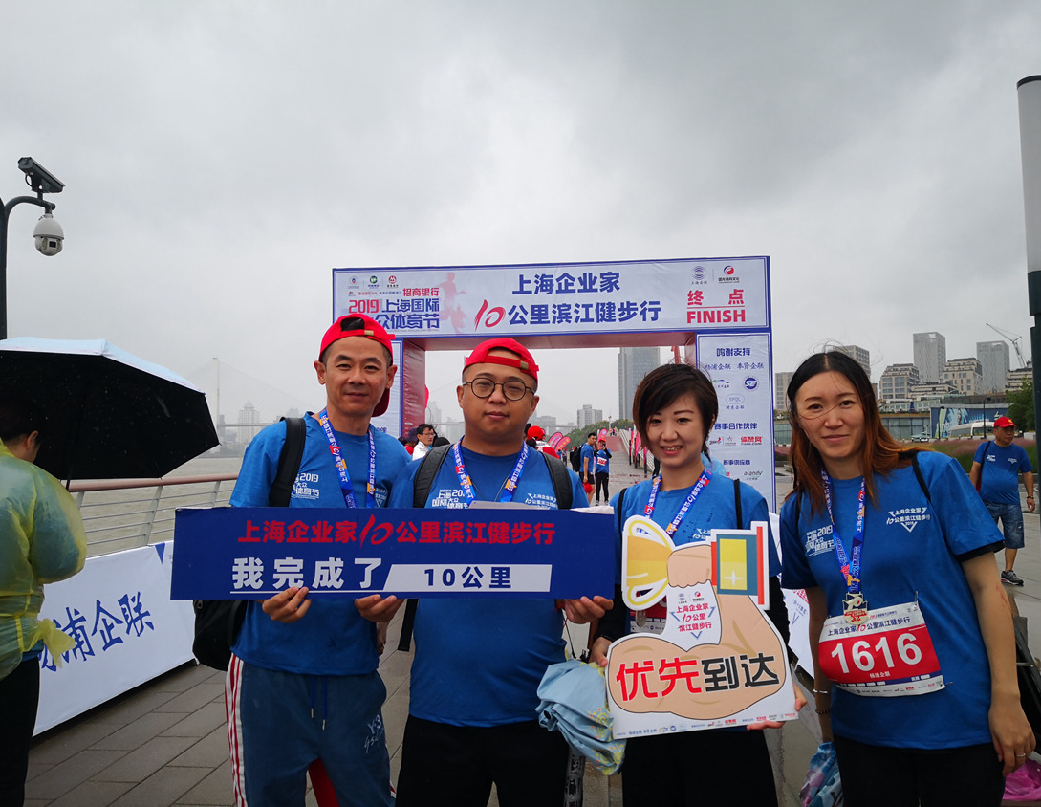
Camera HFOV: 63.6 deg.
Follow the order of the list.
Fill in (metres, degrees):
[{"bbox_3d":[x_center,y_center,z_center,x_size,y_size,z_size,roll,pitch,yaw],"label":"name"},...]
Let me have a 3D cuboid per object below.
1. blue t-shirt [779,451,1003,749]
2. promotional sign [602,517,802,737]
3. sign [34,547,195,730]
[{"bbox_3d":[0.800,0.412,1.820,0.440,0.605,0.270,-8,-3,30],"label":"blue t-shirt"},{"bbox_3d":[0.332,0.415,1.610,0.355,0.430,0.010,-7,-8,11],"label":"promotional sign"},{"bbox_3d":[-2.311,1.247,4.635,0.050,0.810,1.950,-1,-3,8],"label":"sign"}]

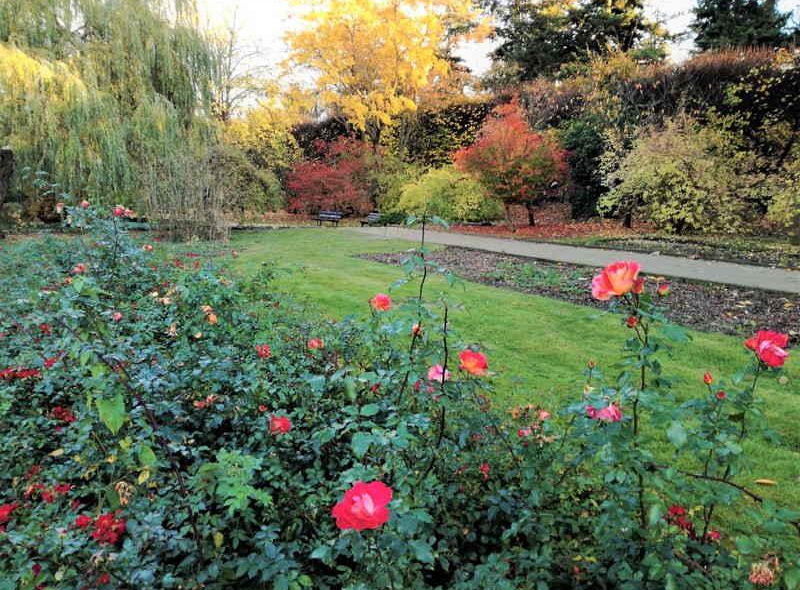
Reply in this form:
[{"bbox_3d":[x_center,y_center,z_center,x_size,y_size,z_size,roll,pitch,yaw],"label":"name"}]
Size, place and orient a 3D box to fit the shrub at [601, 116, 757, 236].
[{"bbox_3d":[9.596,-4.186,21.500,5.200,4.100,4.600,3,9,20],"label":"shrub"}]

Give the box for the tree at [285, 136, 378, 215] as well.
[{"bbox_3d":[-3.787,-6.496,34.500,5.100,4.600,4.600,1,9,0],"label":"tree"}]

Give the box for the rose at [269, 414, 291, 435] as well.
[{"bbox_3d":[-0.386,0.415,2.000,0.070,0.062,0.065,-1,9,-11],"label":"rose"}]

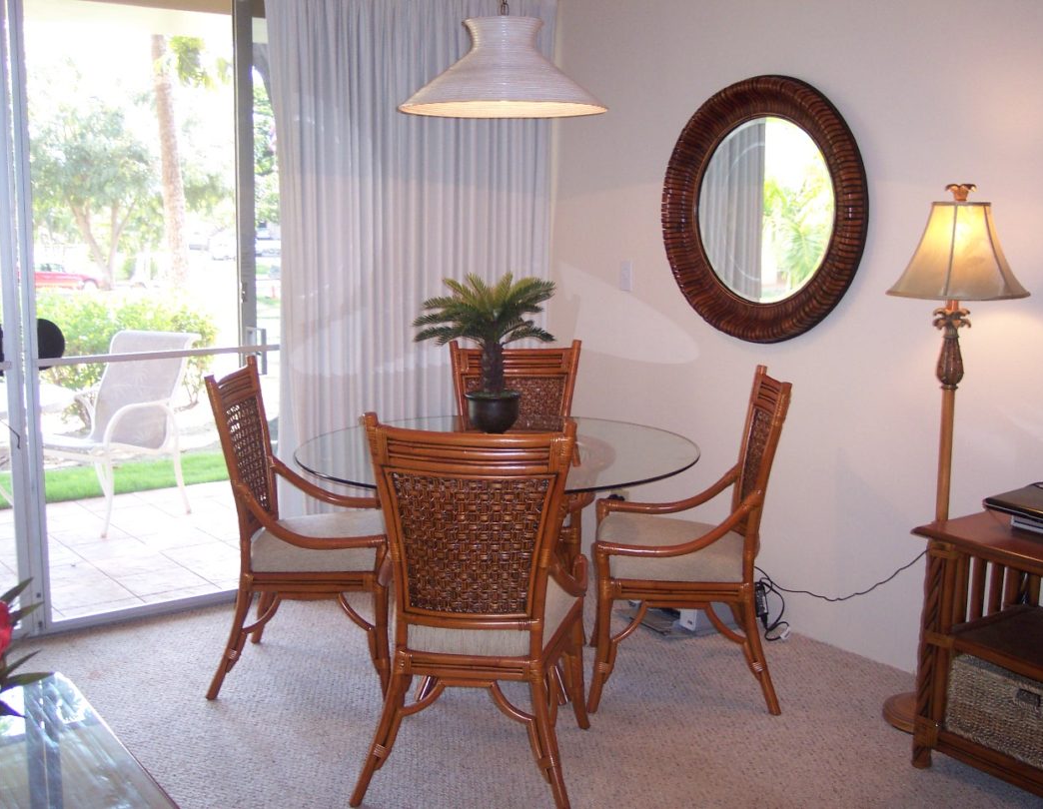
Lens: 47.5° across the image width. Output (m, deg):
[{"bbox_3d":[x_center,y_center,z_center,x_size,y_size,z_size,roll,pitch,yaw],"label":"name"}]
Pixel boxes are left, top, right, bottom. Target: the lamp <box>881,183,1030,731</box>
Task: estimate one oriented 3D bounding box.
[{"bbox_3d":[1.206,0.161,3.323,0.395,1.532,0.395,1,9,0],"label":"lamp"}]

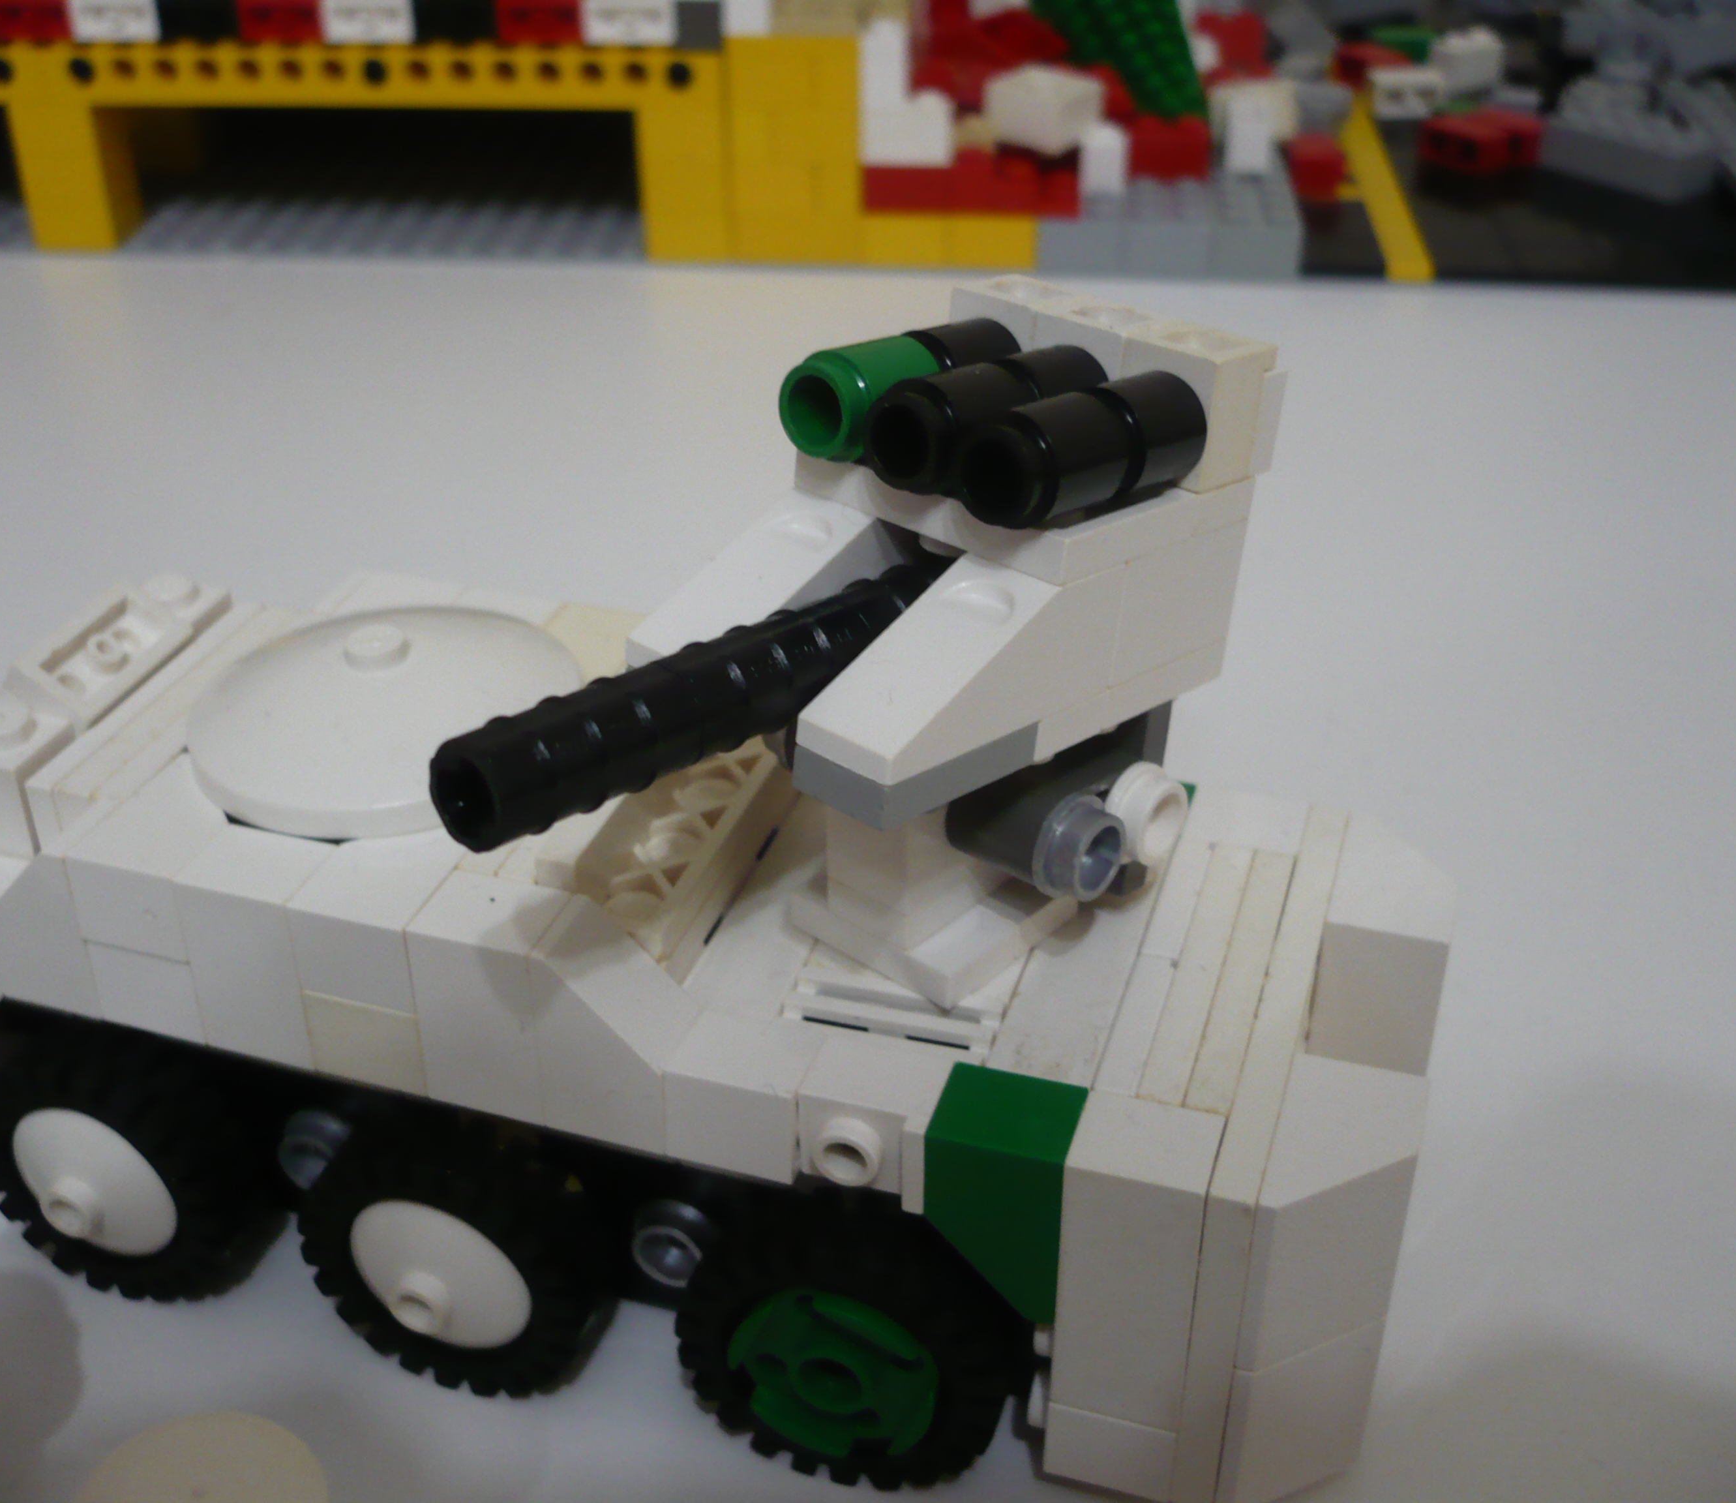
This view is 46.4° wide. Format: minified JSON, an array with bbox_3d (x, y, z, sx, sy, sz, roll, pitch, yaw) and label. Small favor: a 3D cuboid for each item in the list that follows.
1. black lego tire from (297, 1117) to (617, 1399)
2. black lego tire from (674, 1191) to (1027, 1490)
[{"bbox_3d":[-0.033,0.040,0.164,0.025,0.025,0.008,10,34,15],"label":"black lego tire"},{"bbox_3d":[-0.001,0.045,0.156,0.025,0.025,0.008,10,34,15],"label":"black lego tire"}]

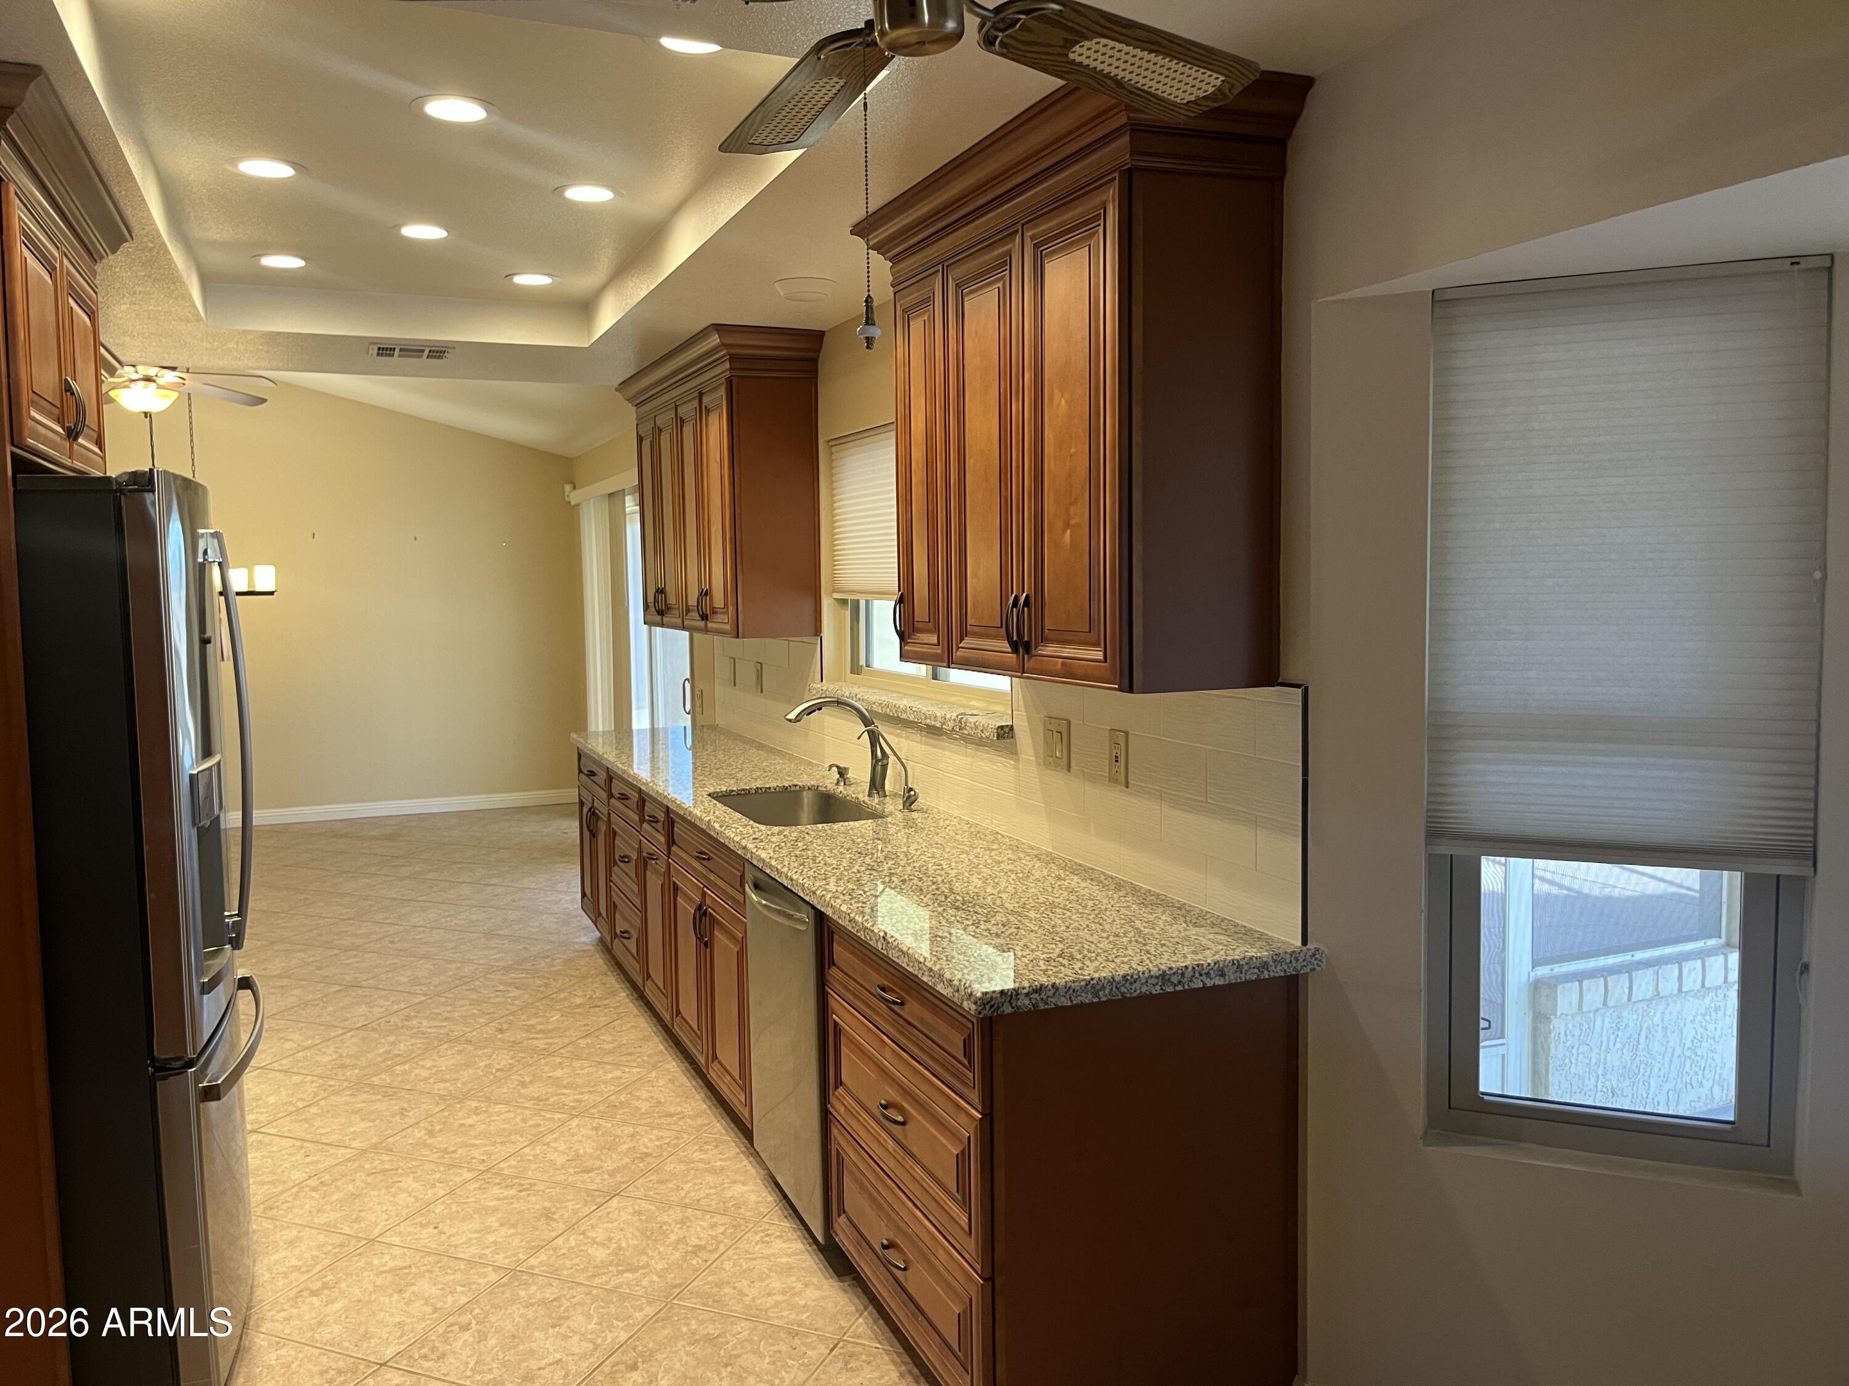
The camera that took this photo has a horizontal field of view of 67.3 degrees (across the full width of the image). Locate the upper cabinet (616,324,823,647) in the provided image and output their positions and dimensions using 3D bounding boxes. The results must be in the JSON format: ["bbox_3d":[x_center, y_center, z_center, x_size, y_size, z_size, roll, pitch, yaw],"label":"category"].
[{"bbox_3d":[-0.834,-0.763,5.441,0.395,1.034,1.660,-3,5,-23],"label":"upper cabinet"}]

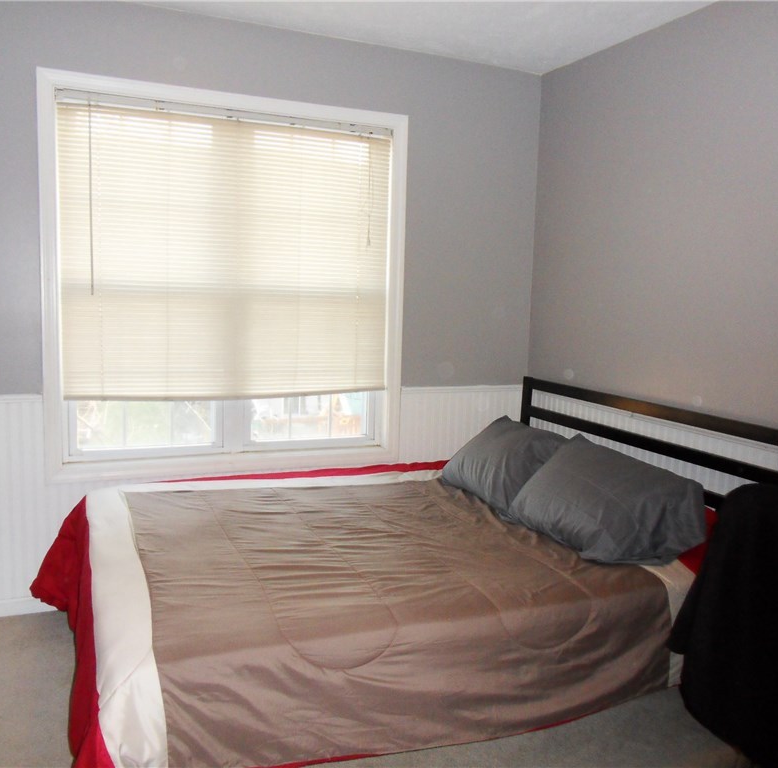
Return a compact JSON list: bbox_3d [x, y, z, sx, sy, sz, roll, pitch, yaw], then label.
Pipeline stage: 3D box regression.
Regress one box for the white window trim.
[{"bbox_3d":[-0.665,-0.423,3.134,1.558,1.627,0.100,-1,7,-23],"label":"white window trim"}]

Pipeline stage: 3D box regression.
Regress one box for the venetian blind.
[{"bbox_3d":[-0.660,-0.557,3.104,1.418,1.218,0.050,-1,7,-23],"label":"venetian blind"}]

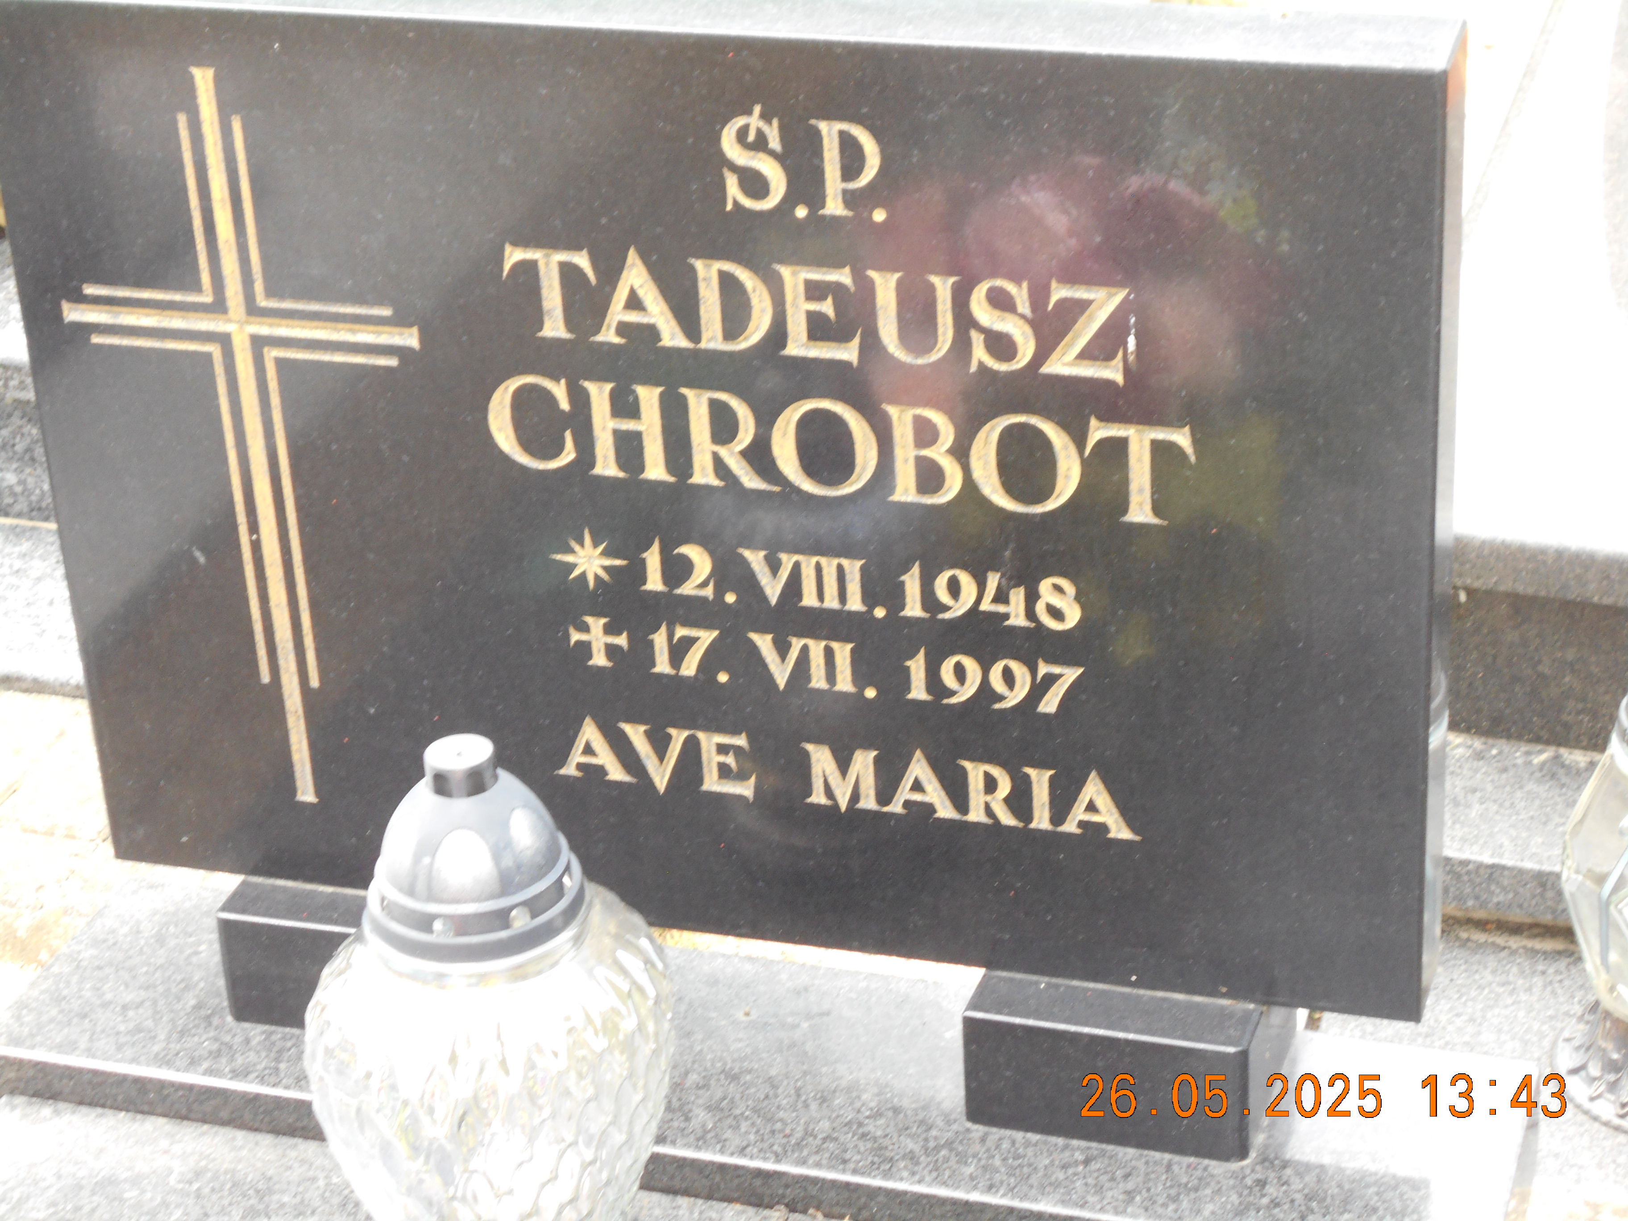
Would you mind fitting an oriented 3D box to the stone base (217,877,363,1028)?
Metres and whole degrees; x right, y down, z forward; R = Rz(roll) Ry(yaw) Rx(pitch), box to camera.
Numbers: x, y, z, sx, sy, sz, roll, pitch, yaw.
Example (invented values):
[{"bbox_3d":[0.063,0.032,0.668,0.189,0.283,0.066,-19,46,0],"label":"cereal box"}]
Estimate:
[{"bbox_3d":[-0.220,0.165,1.867,0.138,0.066,0.115,6,29,17],"label":"stone base"}]

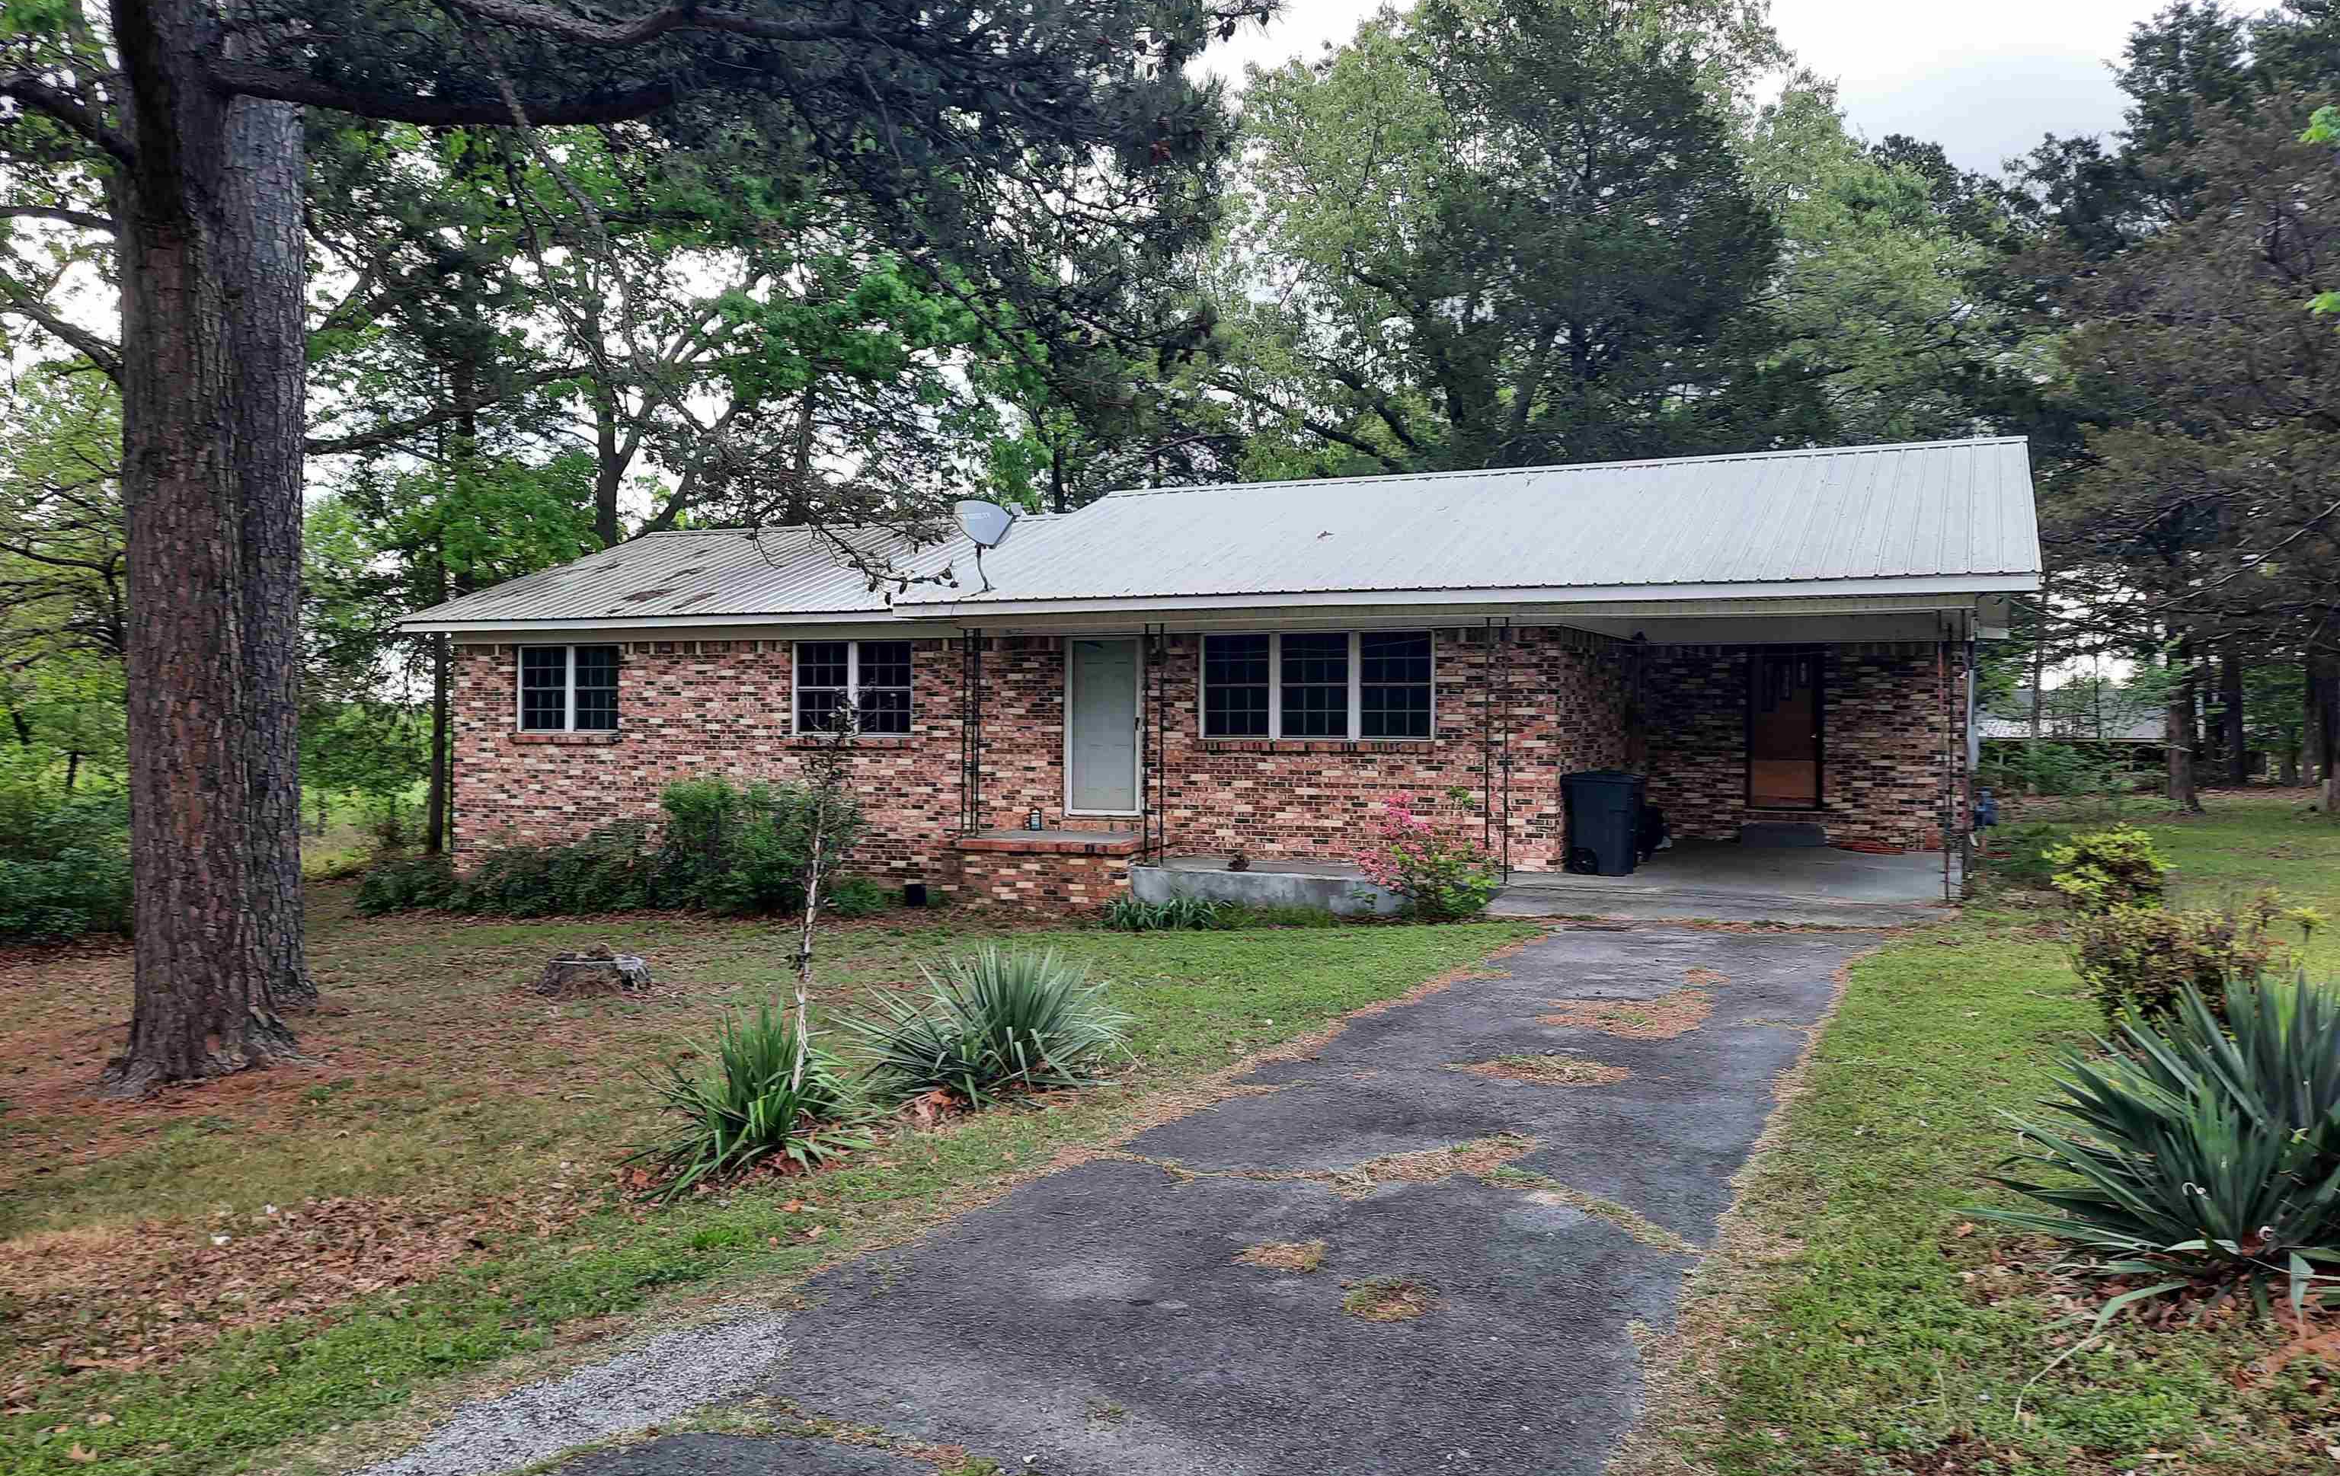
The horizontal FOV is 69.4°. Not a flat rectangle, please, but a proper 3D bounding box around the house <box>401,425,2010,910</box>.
[{"bbox_3d":[0.331,-0.846,23.340,20.521,5.125,10.584,1,1,26],"label":"house"}]

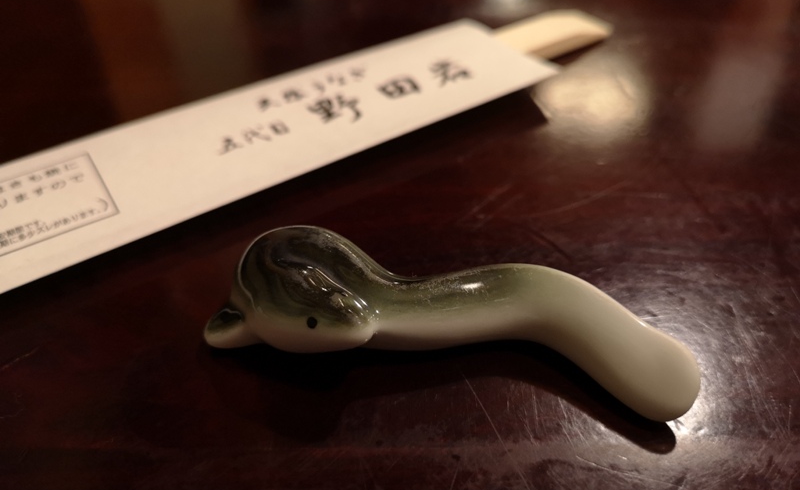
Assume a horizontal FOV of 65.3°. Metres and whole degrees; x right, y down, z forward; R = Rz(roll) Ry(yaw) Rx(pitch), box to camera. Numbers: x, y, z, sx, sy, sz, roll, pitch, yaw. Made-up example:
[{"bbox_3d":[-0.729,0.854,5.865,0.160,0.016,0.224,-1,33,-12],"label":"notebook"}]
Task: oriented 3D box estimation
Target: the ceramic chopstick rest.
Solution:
[{"bbox_3d":[0.007,0.007,0.091,0.072,0.019,0.022,7,43,7],"label":"ceramic chopstick rest"}]

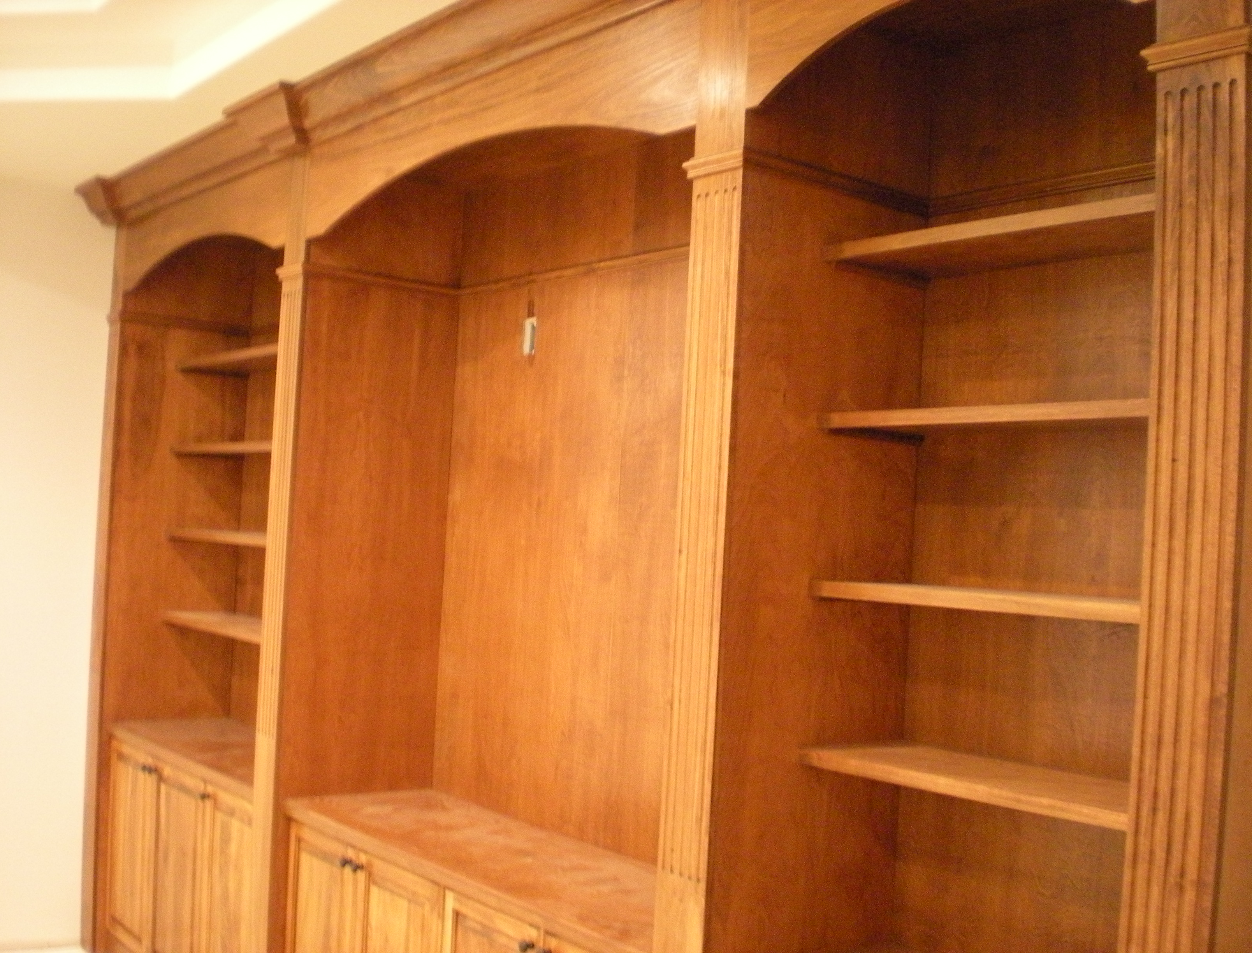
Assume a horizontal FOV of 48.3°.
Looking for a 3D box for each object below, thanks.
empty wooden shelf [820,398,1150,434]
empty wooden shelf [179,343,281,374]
[{"bbox_3d":[0.743,-0.097,2.460,0.277,0.025,0.810,5,-3,-39],"label":"empty wooden shelf"},{"bbox_3d":[-1.143,-0.415,4.823,0.282,0.027,1.375,5,-3,-39],"label":"empty wooden shelf"}]

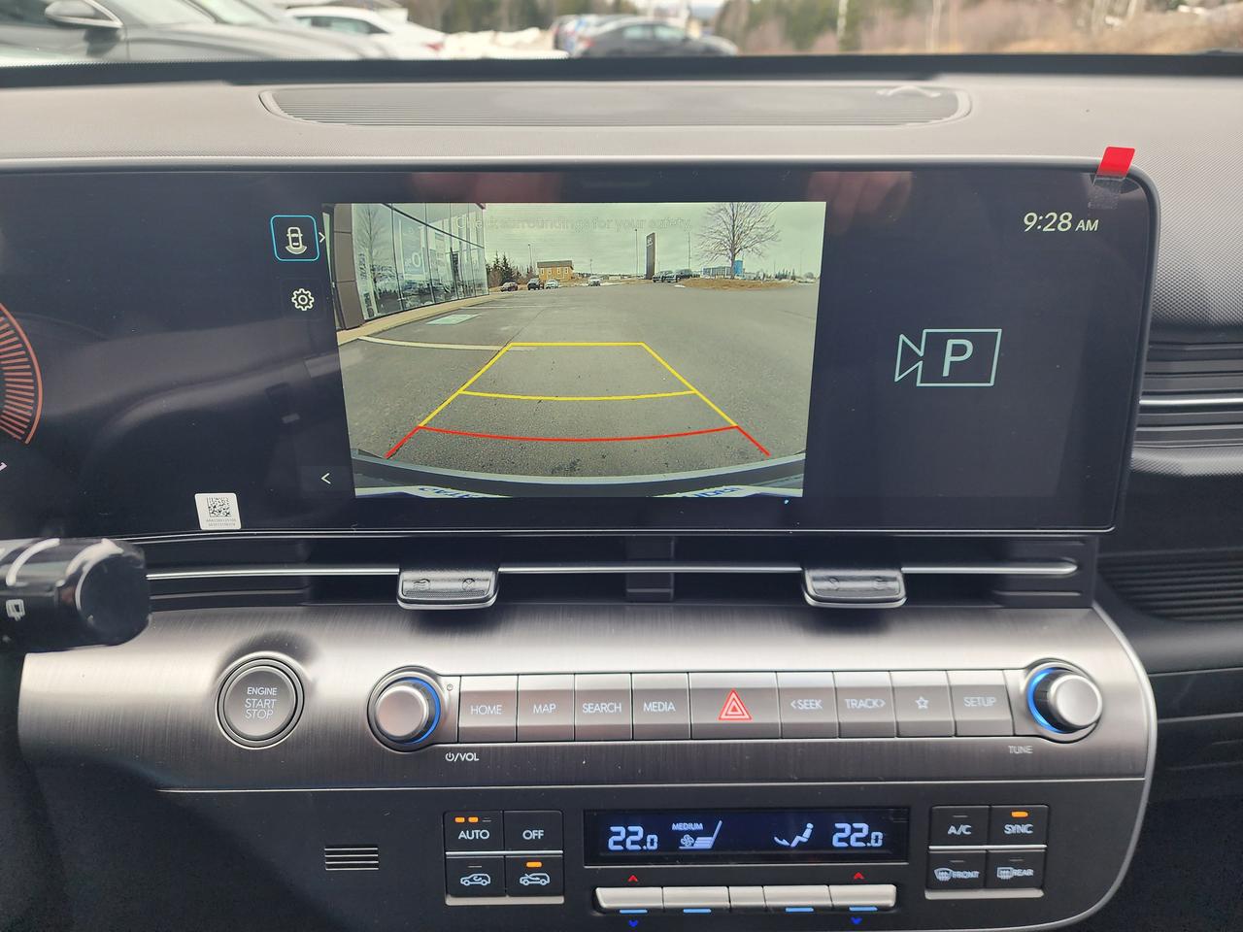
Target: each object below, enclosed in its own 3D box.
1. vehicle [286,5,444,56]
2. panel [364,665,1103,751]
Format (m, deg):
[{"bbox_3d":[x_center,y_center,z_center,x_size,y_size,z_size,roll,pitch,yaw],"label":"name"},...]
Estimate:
[{"bbox_3d":[-5.500,-7.393,14.756,4.680,1.450,1.820,-9,29,-16],"label":"vehicle"},{"bbox_3d":[0.041,0.090,0.308,0.273,0.031,0.022,0,-16,0],"label":"panel"}]

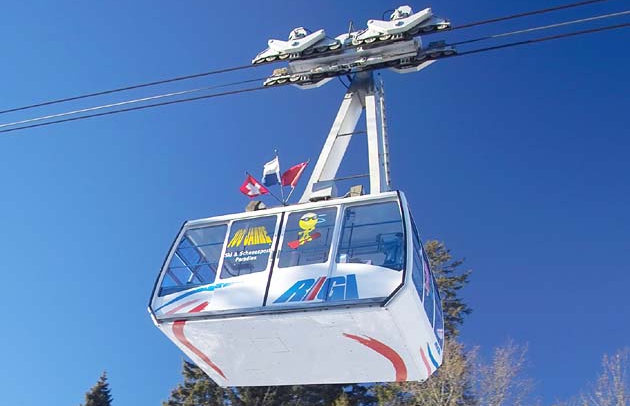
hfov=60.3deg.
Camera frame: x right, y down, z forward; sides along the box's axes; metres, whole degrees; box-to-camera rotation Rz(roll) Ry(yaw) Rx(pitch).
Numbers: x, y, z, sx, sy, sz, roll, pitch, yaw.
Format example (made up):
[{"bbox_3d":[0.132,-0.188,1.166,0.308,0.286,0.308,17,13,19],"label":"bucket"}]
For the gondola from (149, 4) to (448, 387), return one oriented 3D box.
[{"bbox_3d":[0.402,-1.073,13.263,5.978,10.192,2.773,-9,-44,20],"label":"gondola"}]

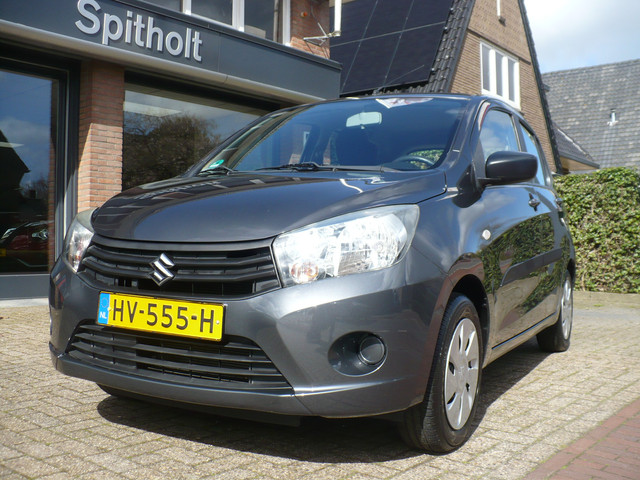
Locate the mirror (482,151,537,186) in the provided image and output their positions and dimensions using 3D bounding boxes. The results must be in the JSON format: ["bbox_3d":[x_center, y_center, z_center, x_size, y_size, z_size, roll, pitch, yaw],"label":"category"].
[{"bbox_3d":[0.797,-0.303,2.871,0.210,0.140,0.140,2,1,28],"label":"mirror"}]

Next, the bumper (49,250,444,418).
[{"bbox_3d":[-0.403,0.266,2.362,1.560,0.510,0.480,2,1,28],"label":"bumper"}]

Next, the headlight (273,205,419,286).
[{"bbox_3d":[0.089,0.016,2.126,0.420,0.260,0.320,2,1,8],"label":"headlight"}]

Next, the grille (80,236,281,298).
[{"bbox_3d":[-0.479,0.086,2.208,0.840,0.195,0.120,2,1,28],"label":"grille"}]

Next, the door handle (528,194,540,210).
[{"bbox_3d":[1.111,-0.194,3.520,0.050,0.065,0.180,2,1,28],"label":"door handle"}]

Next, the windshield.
[{"bbox_3d":[0.050,-0.487,3.159,1.240,0.120,0.860,2,33,28],"label":"windshield"}]

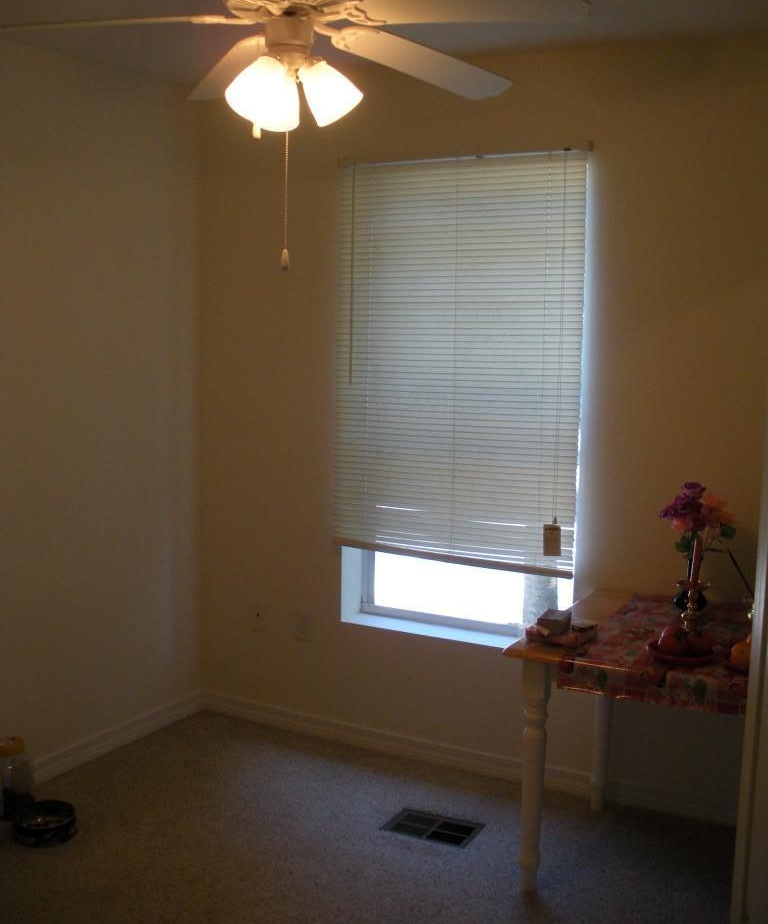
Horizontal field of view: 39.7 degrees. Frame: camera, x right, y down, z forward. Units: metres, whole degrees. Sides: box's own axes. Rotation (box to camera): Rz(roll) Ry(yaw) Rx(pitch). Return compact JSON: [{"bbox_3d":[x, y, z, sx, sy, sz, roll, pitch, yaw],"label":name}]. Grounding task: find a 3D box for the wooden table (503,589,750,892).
[{"bbox_3d":[0.950,0.852,2.956,1.020,0.725,0.807,5,8,28],"label":"wooden table"}]

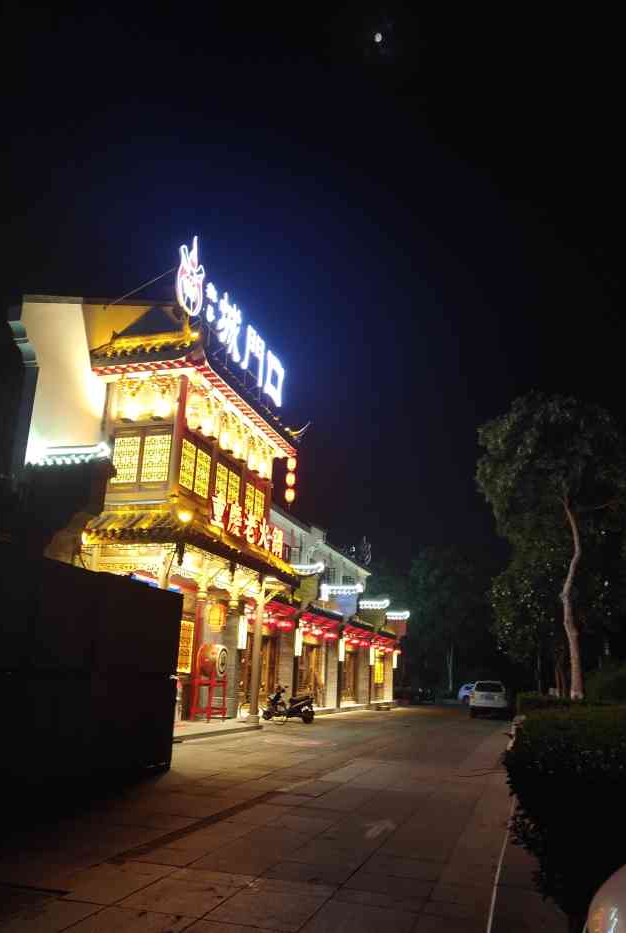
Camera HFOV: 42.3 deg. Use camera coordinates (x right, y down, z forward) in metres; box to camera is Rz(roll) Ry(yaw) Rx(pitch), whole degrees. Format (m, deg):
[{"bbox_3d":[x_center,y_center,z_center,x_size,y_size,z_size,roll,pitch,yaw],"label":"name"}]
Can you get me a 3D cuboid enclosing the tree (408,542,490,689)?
[{"bbox_3d":[12.118,13.987,71.713,6.920,13.450,6.920,3,-15,0],"label":"tree"}]

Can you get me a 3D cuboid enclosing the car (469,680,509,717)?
[{"bbox_3d":[9.366,12.059,42.144,1.840,1.740,4.600,-1,-15,15],"label":"car"}]

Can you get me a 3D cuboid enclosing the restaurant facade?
[{"bbox_3d":[-0.311,4.902,35.639,6.000,11.500,38.500,-1,-15,15],"label":"restaurant facade"}]

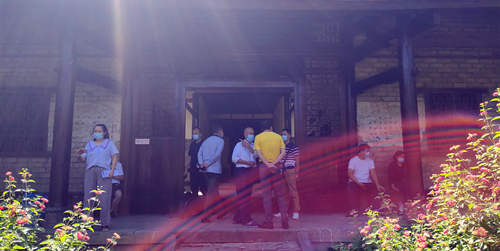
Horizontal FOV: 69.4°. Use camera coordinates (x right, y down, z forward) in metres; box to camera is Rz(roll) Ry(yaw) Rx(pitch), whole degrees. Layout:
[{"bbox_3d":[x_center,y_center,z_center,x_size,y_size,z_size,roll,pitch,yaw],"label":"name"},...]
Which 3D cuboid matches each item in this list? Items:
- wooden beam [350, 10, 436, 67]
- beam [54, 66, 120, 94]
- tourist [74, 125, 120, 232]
[{"bbox_3d":[2.510,-1.538,6.648,0.180,0.300,2.340,2,-7,-14],"label":"wooden beam"},{"bbox_3d":[-2.896,-0.851,6.671,0.150,0.240,1.802,-2,-7,13],"label":"beam"},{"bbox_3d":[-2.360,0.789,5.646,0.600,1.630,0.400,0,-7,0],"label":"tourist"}]

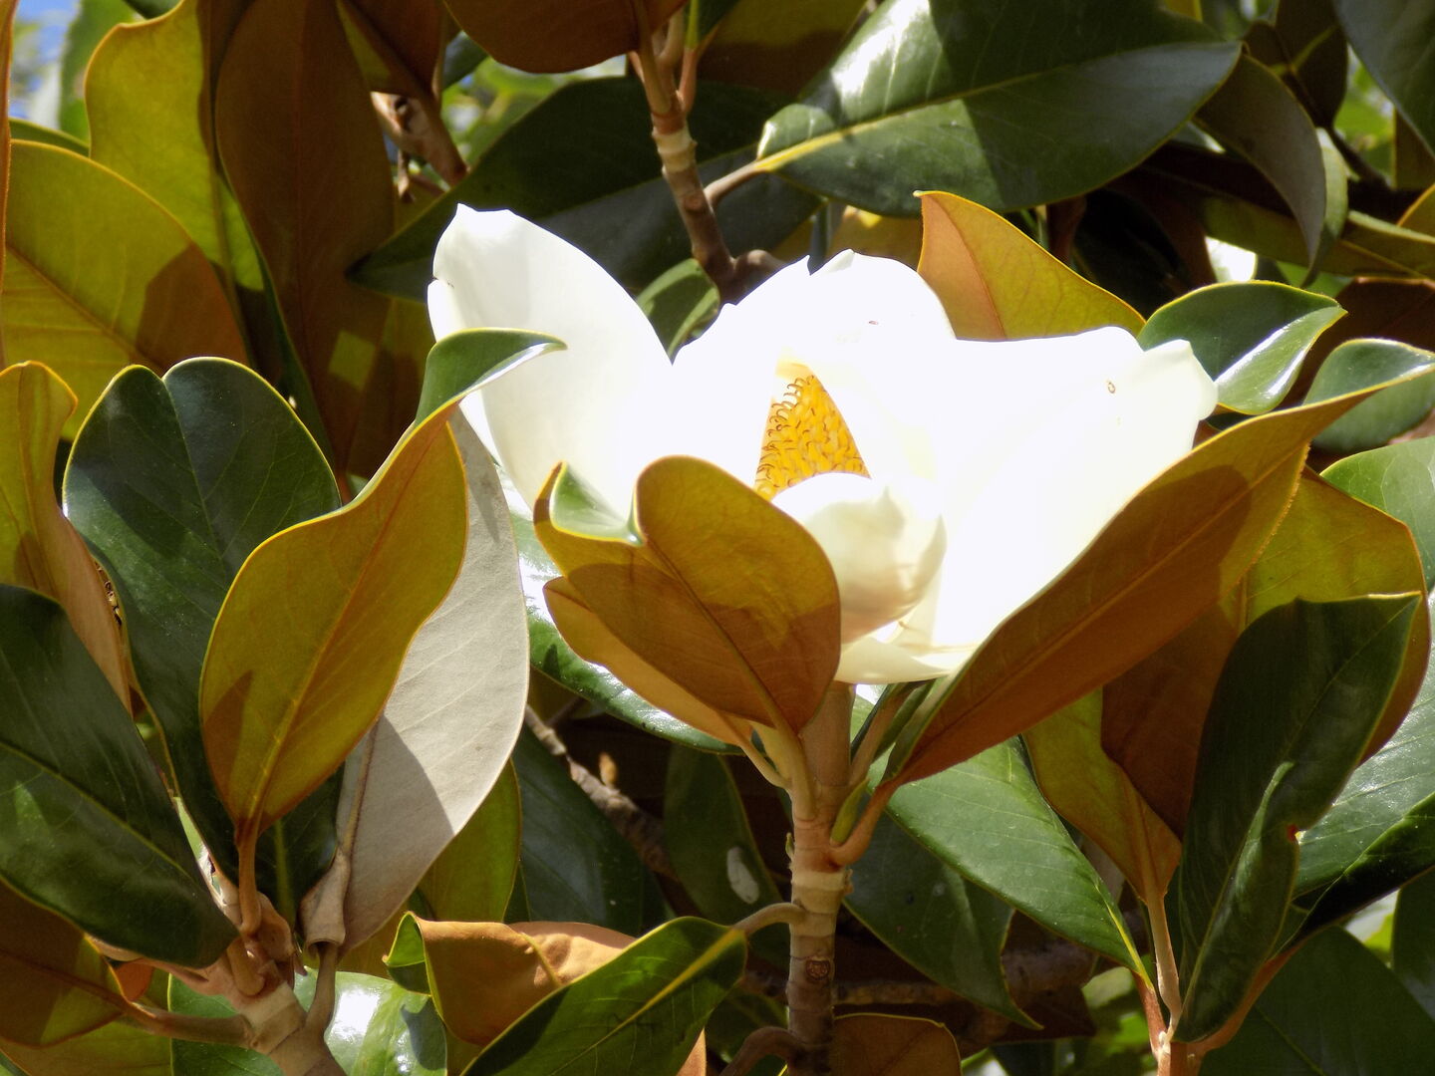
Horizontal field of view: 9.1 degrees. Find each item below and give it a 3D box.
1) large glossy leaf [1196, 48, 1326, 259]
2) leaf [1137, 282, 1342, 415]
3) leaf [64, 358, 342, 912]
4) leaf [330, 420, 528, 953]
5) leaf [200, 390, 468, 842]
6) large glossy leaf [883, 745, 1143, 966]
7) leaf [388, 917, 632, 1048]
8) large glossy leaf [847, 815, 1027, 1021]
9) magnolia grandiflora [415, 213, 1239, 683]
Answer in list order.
[{"bbox_3d":[0.172,-0.119,2.820,0.034,0.075,0.025,-27,0,20],"label":"large glossy leaf"},{"bbox_3d":[0.150,-0.053,2.630,0.085,0.055,0.028,-24,-34,-1],"label":"leaf"},{"bbox_3d":[-0.144,0.028,2.530,0.078,0.165,0.028,-4,-24,-9],"label":"leaf"},{"bbox_3d":[-0.071,0.036,2.220,0.065,0.140,0.030,9,10,-30],"label":"leaf"},{"bbox_3d":[-0.093,0.019,2.190,0.055,0.135,0.030,27,21,0],"label":"leaf"},{"bbox_3d":[0.083,0.088,2.600,0.062,0.108,0.028,-39,-12,2],"label":"large glossy leaf"},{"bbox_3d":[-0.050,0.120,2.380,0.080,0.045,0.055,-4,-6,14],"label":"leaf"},{"bbox_3d":[0.066,0.109,2.680,0.052,0.088,0.025,-31,-12,-1],"label":"large glossy leaf"},{"bbox_3d":[0.026,-0.023,2.250,0.197,0.120,0.175,0,-10,0],"label":"magnolia grandiflora"}]

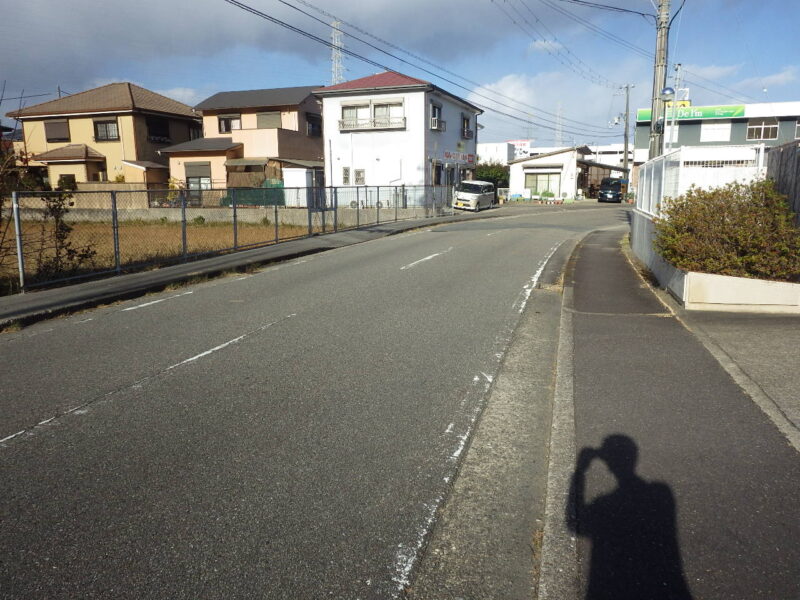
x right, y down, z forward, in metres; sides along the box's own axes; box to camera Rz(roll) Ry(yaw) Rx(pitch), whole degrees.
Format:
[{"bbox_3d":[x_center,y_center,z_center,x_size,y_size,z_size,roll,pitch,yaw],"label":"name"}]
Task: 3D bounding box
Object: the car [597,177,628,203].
[{"bbox_3d":[15.788,-8.238,43.327,1.720,1.780,4.500,4,12,21],"label":"car"}]

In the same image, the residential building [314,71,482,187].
[{"bbox_3d":[0.425,-9.970,36.879,6.800,7.930,11.600,4,12,20],"label":"residential building"}]

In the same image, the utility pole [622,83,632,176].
[{"bbox_3d":[18.144,-12.686,46.406,0.360,9.080,0.360,4,12,20],"label":"utility pole"}]

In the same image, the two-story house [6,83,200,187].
[{"bbox_3d":[-19.927,-11.115,41.279,10.300,8.430,10.000,4,12,20],"label":"two-story house"}]

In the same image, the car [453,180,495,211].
[{"bbox_3d":[4.330,-6.076,33.664,1.480,1.670,3.400,6,13,25],"label":"car"}]

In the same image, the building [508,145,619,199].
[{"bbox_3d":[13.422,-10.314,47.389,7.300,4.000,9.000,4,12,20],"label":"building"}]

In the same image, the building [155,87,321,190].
[{"bbox_3d":[-9.289,-9.934,37.698,9.000,7.440,8.200,4,12,20],"label":"building"}]

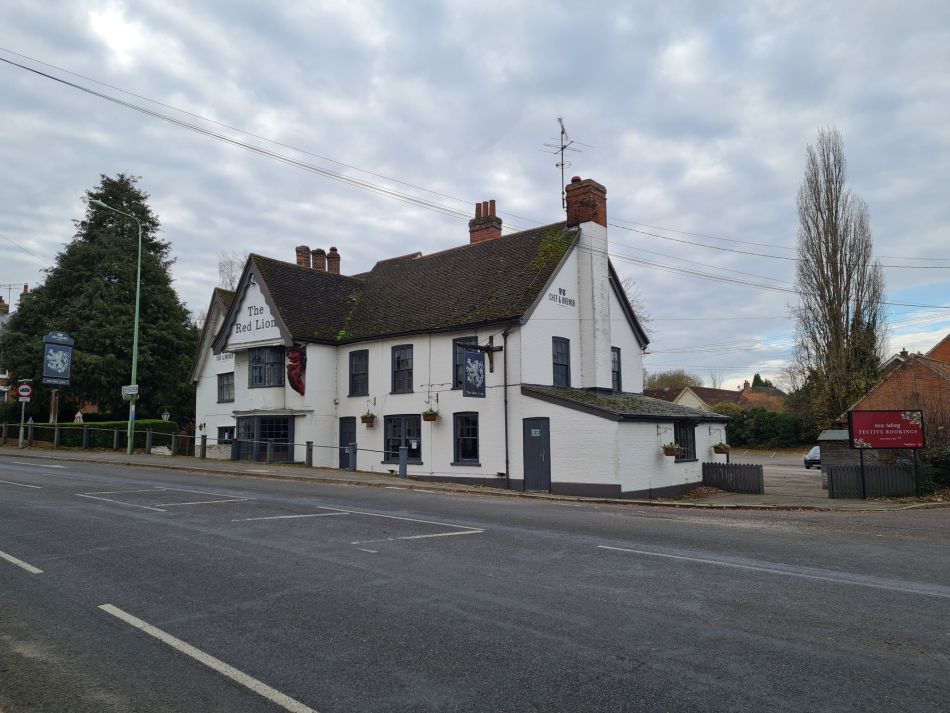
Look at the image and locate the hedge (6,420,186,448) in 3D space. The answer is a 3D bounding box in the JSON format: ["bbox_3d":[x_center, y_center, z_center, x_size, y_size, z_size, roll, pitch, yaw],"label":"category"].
[{"bbox_3d":[-19.300,3.975,35.800,13.000,1.400,1.300,-4,-7,28],"label":"hedge"}]

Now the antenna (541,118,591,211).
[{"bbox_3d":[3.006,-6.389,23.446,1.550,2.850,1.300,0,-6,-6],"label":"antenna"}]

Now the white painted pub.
[{"bbox_3d":[-1.707,-0.434,26.687,19.500,9.900,10.800,-6,-8,40],"label":"white painted pub"}]

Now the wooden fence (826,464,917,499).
[{"bbox_3d":[10.720,3.315,19.200,2.600,0.920,0.120,0,-6,-7],"label":"wooden fence"}]

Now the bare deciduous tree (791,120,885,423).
[{"bbox_3d":[31.154,-5.556,61.000,7.180,28.550,7.180,-1,-6,0],"label":"bare deciduous tree"}]

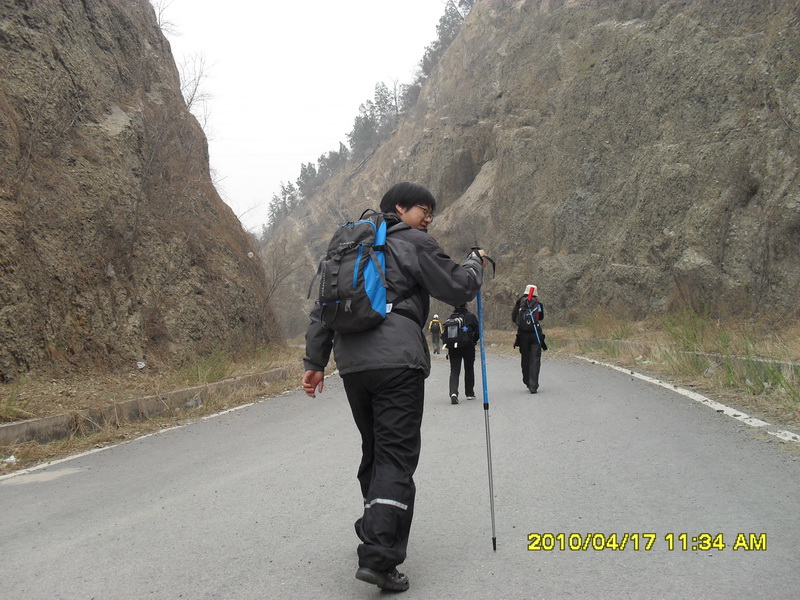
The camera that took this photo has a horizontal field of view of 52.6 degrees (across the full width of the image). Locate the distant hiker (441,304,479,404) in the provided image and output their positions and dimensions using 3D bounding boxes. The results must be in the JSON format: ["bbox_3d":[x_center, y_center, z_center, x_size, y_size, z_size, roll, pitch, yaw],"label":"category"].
[{"bbox_3d":[0.835,0.610,11.300,0.540,1.620,0.580,0,-2,13],"label":"distant hiker"}]

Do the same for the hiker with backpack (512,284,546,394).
[{"bbox_3d":[2.020,0.615,12.650,0.540,1.710,0.520,0,-2,8],"label":"hiker with backpack"}]

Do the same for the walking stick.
[{"bbox_3d":[0.382,0.445,3.525,0.080,1.349,0.070,-1,7,20],"label":"walking stick"}]

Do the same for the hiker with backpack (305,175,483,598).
[{"bbox_3d":[-0.030,0.330,3.500,0.720,1.680,0.700,-1,-2,27],"label":"hiker with backpack"}]

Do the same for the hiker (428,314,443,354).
[{"bbox_3d":[1.440,1.410,33.200,0.560,1.640,0.500,0,-2,5],"label":"hiker"}]

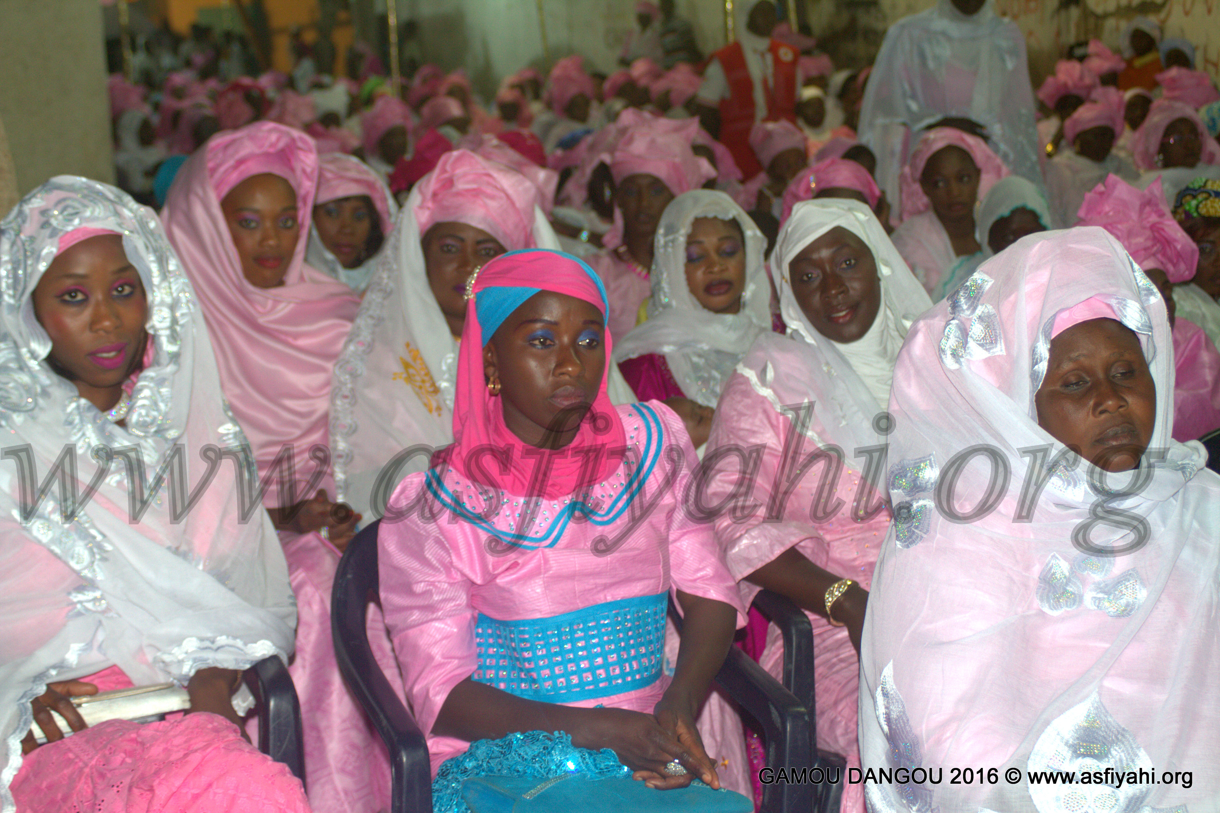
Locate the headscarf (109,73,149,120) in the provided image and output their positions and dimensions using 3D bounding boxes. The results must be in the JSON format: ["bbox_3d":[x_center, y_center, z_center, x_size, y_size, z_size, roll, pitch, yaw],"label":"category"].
[{"bbox_3d":[-2.469,-1.575,10.200,0.220,0.250,0.250,-9,11,-30],"label":"headscarf"}]

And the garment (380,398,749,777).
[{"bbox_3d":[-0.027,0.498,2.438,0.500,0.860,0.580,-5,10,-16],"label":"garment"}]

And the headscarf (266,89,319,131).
[{"bbox_3d":[-1.781,-1.655,11.200,0.300,0.270,0.280,-5,10,-20],"label":"headscarf"}]

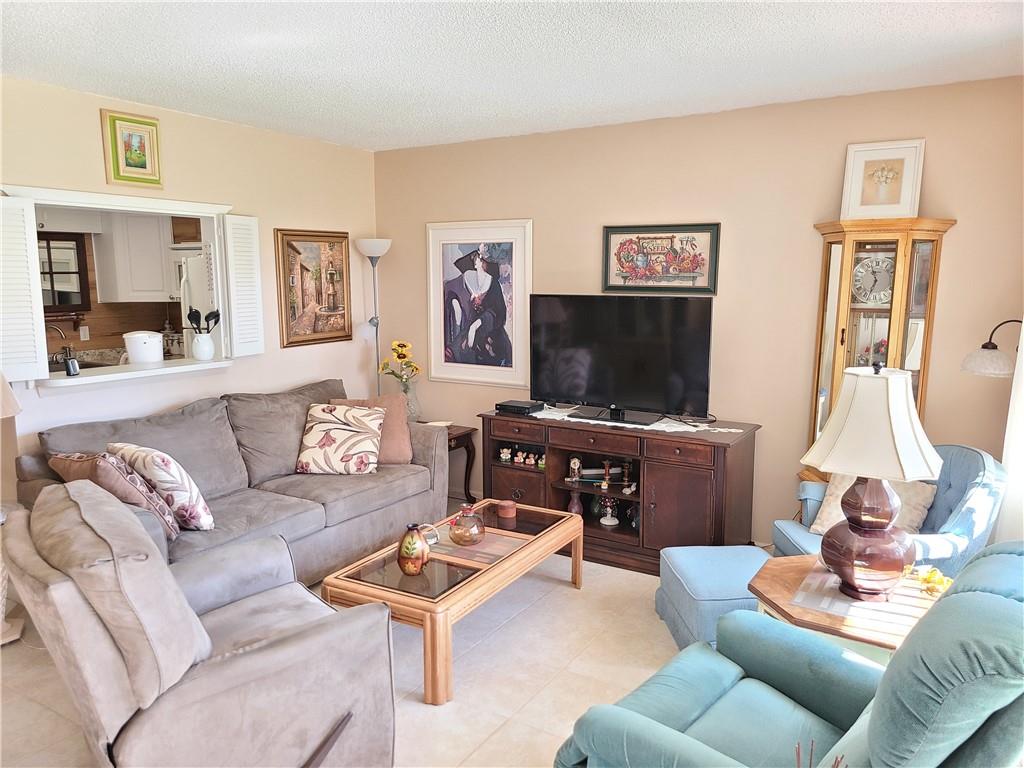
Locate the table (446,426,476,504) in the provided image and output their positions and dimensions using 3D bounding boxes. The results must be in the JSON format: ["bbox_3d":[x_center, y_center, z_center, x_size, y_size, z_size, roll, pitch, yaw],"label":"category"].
[{"bbox_3d":[-0.594,0.572,5.281,0.580,0.520,0.440,5,9,32],"label":"table"}]

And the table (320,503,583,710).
[{"bbox_3d":[-0.200,0.901,3.475,0.570,0.375,1.257,5,9,29],"label":"table"}]

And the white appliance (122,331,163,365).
[{"bbox_3d":[-2.167,-0.215,4.530,0.230,0.200,0.240,5,10,32],"label":"white appliance"}]

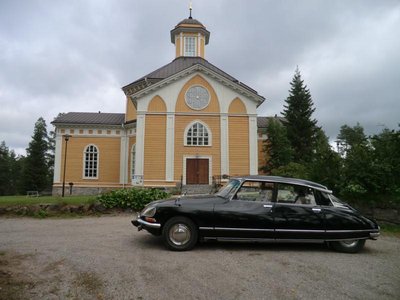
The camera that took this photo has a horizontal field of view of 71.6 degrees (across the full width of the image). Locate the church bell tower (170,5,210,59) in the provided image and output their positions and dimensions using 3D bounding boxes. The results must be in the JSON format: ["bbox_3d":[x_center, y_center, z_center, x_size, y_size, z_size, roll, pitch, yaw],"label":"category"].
[{"bbox_3d":[-1.250,-15.675,38.116,5.500,8.200,5.500,0,-6,-4],"label":"church bell tower"}]

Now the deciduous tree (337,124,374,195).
[{"bbox_3d":[10.900,0.764,19.532,2.900,5.500,2.900,0,-6,0],"label":"deciduous tree"}]

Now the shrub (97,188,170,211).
[{"bbox_3d":[-2.800,2.110,11.741,3.000,0.940,1.600,0,-6,0],"label":"shrub"}]

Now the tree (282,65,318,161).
[{"bbox_3d":[9.750,-1.960,26.869,3.900,12.700,3.900,0,-6,0],"label":"tree"}]

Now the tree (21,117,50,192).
[{"bbox_3d":[-24.300,0.650,41.171,4.600,11.600,4.600,0,-6,0],"label":"tree"}]

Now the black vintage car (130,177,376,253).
[{"bbox_3d":[1.200,1.275,5.997,4.850,1.440,1.800,0,-6,4],"label":"black vintage car"}]

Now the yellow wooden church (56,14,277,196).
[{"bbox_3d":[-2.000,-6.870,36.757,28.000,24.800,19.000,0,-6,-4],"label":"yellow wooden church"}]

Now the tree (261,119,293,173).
[{"bbox_3d":[6.800,0.807,24.556,2.900,6.700,2.900,0,-6,0],"label":"tree"}]

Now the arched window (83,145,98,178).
[{"bbox_3d":[-12.450,1.350,31.639,1.850,3.950,0.300,0,-6,-4],"label":"arched window"}]

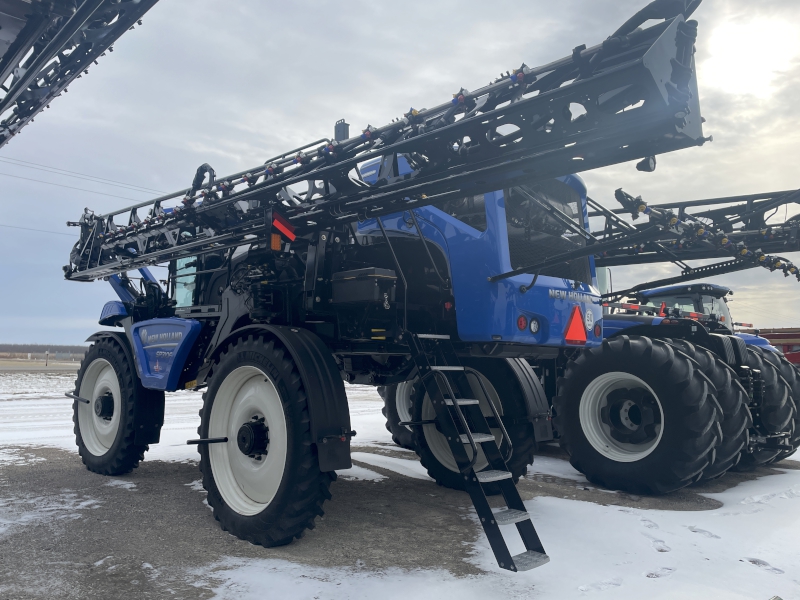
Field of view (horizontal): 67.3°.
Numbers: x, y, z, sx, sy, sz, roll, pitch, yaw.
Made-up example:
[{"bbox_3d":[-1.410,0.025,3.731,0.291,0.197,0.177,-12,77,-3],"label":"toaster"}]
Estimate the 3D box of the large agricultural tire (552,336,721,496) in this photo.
[{"bbox_3d":[3.058,1.516,7.951,0.615,2.032,2.032,5,-7,-42],"label":"large agricultural tire"}]

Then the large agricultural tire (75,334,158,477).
[{"bbox_3d":[-4.138,1.522,8.654,1.961,1.961,0.391,-4,-7,41],"label":"large agricultural tire"}]

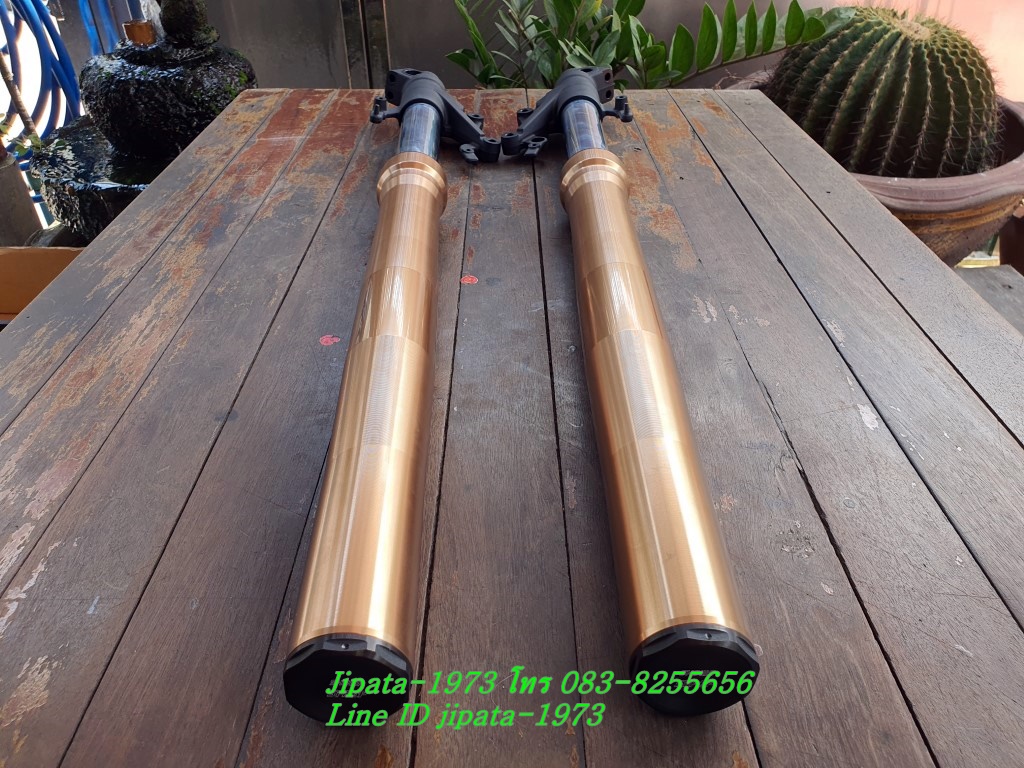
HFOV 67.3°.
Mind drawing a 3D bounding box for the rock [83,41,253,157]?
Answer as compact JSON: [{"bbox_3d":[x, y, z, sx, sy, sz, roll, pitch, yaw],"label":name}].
[{"bbox_3d":[-0.620,-0.518,1.400,0.286,0.172,0.258,-14,38,-19],"label":"rock"}]

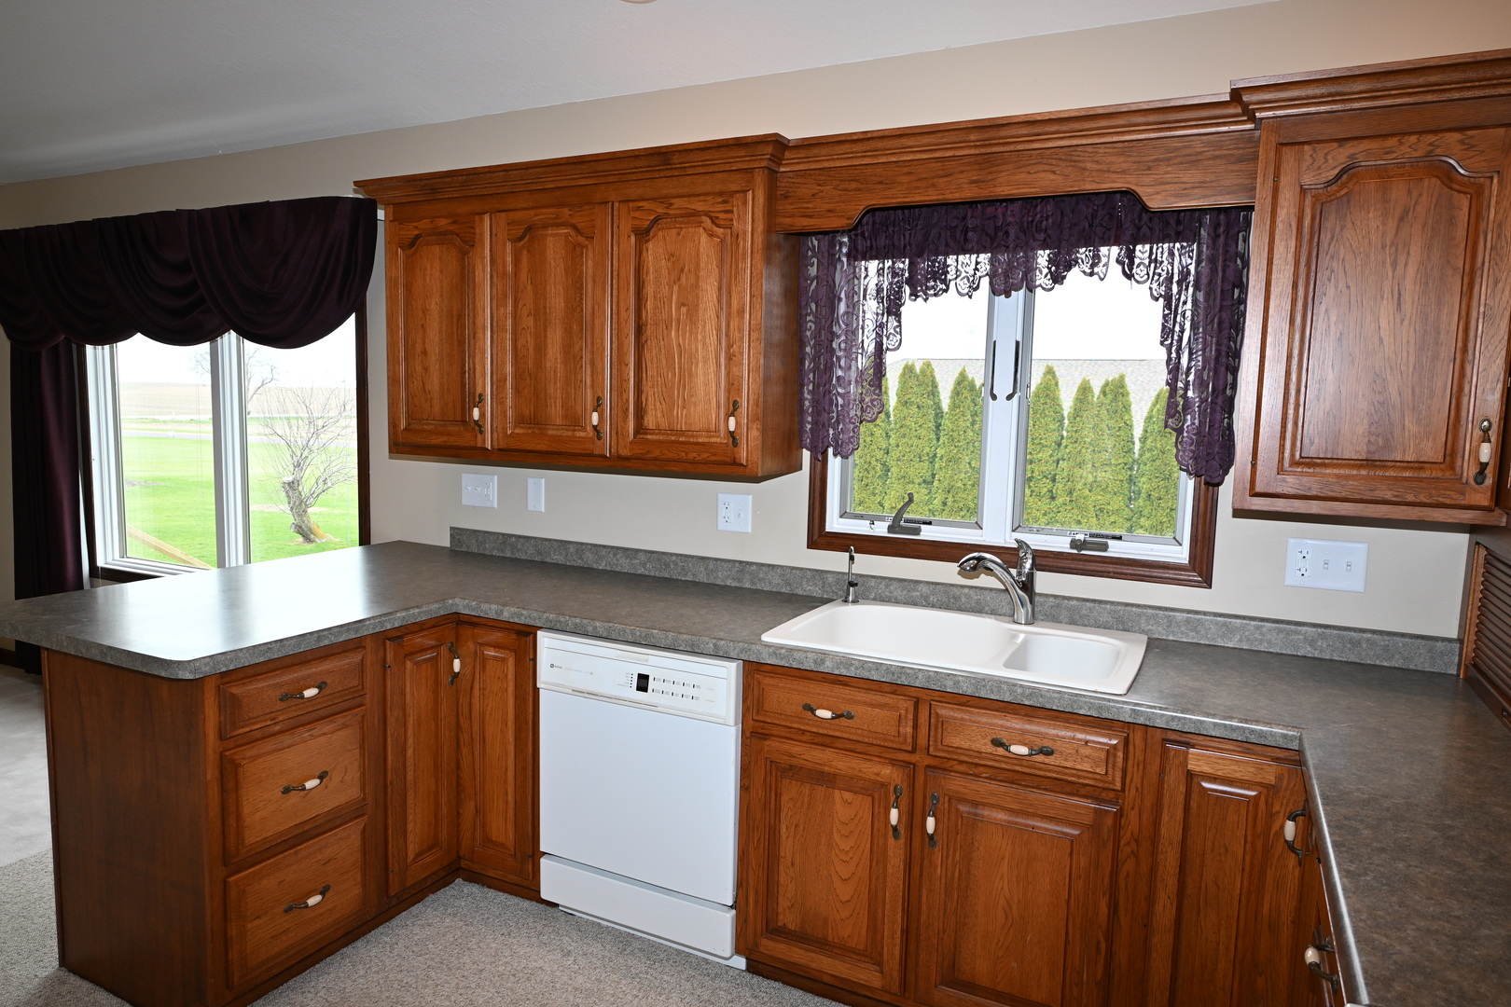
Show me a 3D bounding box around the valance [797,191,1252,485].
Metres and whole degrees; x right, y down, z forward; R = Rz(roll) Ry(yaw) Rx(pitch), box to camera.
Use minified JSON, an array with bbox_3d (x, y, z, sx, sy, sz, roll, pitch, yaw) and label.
[{"bbox_3d":[0.622,-0.442,2.482,1.135,0.728,0.080,4,7,27],"label":"valance"}]

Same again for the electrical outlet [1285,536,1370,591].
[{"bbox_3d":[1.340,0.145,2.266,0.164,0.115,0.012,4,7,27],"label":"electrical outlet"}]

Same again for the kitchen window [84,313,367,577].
[{"bbox_3d":[-2.284,-0.292,4.110,1.877,1.457,0.100,4,7,27],"label":"kitchen window"}]

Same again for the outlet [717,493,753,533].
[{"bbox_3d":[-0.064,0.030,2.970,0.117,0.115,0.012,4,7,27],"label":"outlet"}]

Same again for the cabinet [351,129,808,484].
[{"bbox_3d":[-0.546,-0.564,2.965,1.510,0.874,0.348,4,7,27],"label":"cabinet"}]

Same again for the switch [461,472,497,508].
[{"bbox_3d":[-0.982,-0.044,3.431,0.164,0.115,0.012,4,7,27],"label":"switch"}]

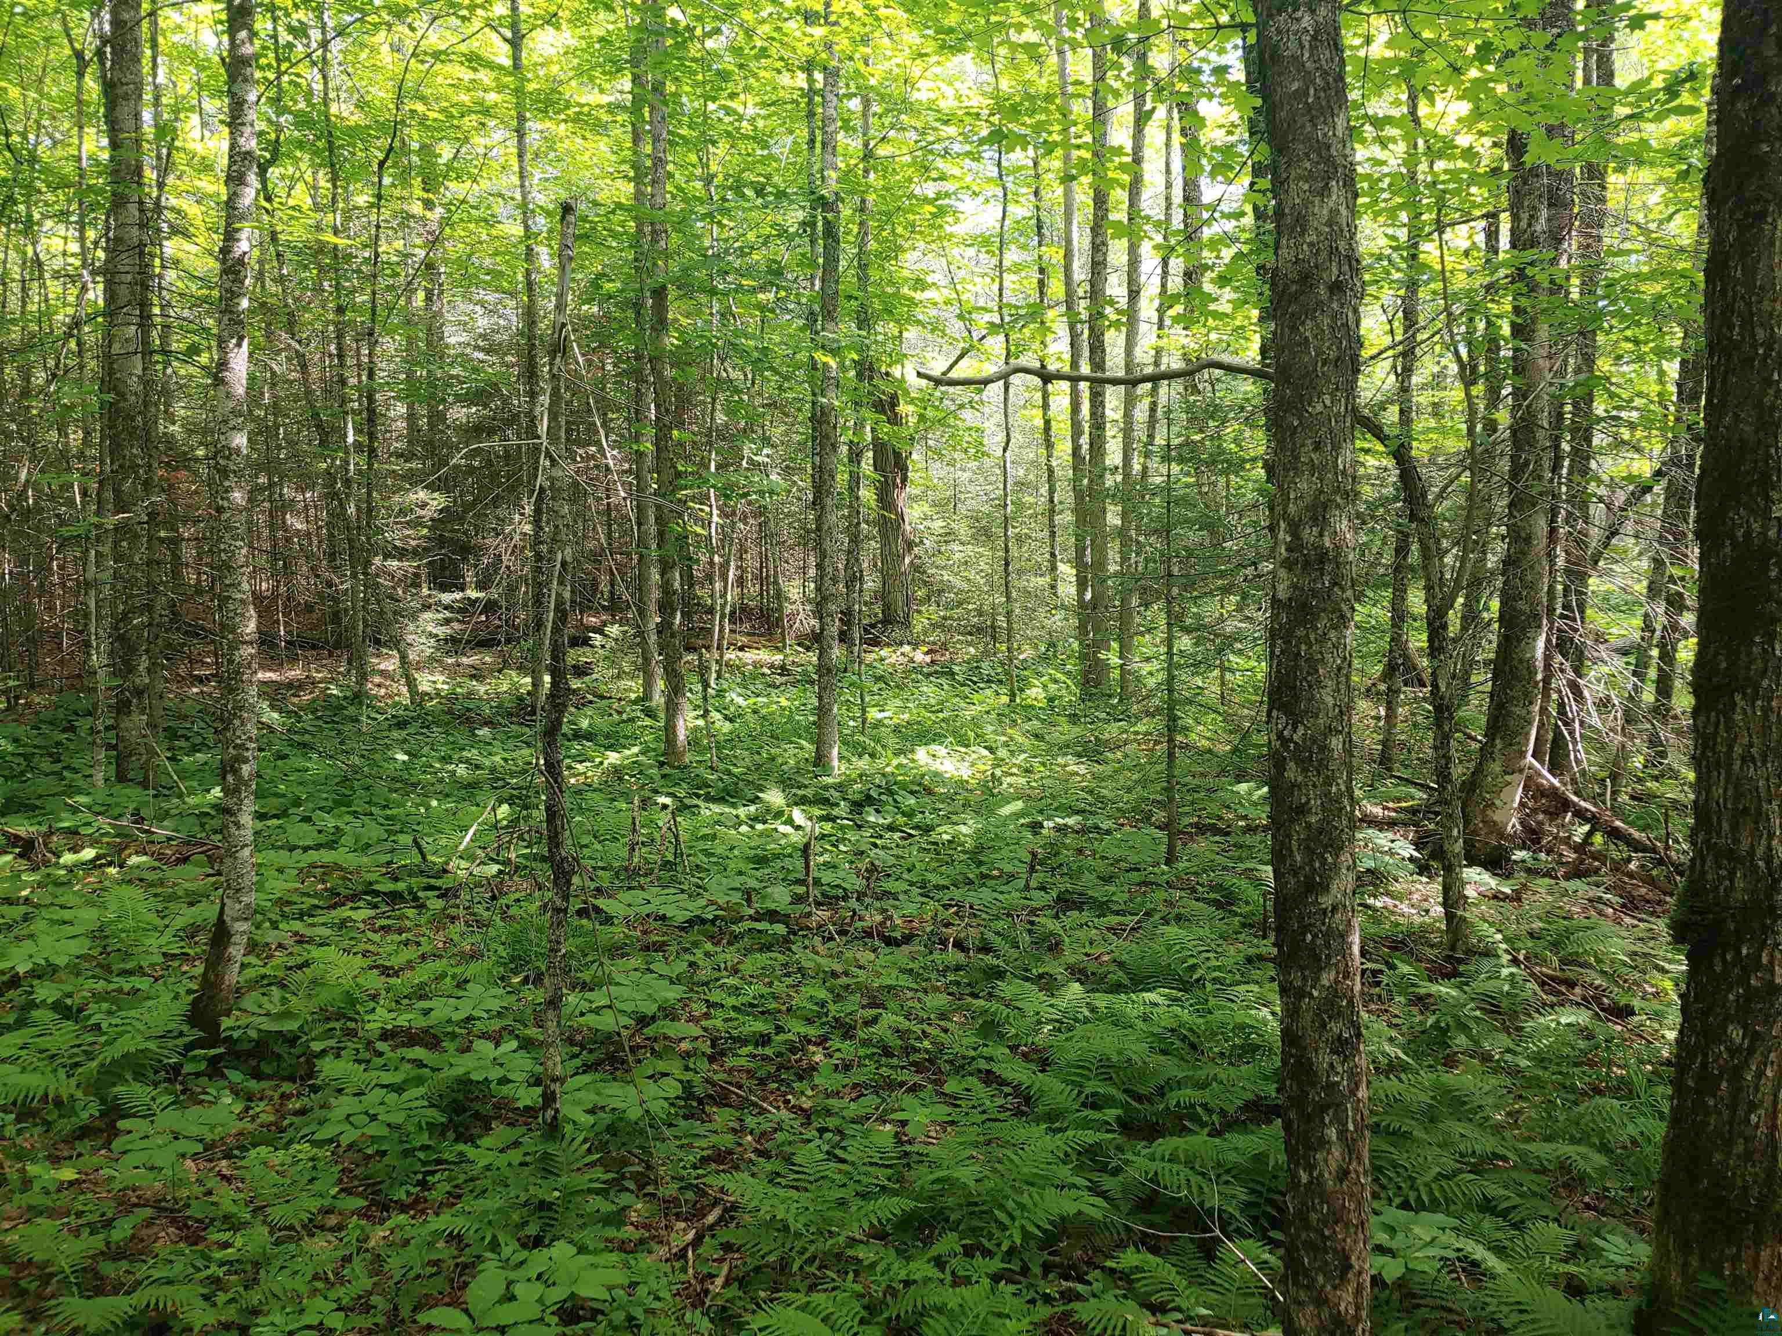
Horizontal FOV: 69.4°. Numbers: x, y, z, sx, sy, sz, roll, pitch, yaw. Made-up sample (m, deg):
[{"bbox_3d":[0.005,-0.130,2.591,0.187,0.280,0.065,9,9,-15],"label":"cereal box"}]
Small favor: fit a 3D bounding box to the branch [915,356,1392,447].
[{"bbox_3d":[0.941,-0.957,4.603,1.709,0.313,0.280,0,5,1],"label":"branch"}]

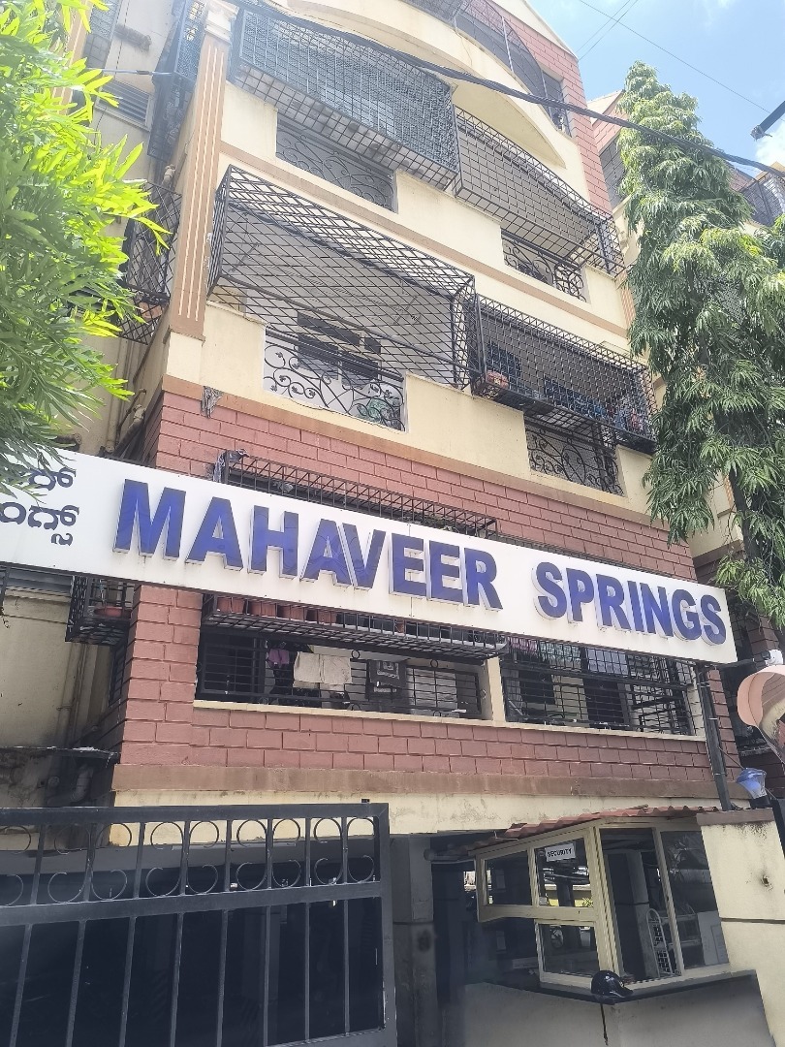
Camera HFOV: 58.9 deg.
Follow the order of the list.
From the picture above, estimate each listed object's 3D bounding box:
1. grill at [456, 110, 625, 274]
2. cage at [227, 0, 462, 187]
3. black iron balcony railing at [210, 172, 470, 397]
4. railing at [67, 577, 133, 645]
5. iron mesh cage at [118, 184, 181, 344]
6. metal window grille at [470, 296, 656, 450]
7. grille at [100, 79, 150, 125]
[{"bbox_3d":[2.205,-4.915,10.356,3.083,1.652,0.250,13,-28,-29],"label":"grill"},{"bbox_3d":[-0.517,-5.516,8.791,2.957,1.577,0.315,13,-28,-29],"label":"cage"},{"bbox_3d":[-0.406,-2.521,7.402,2.956,1.405,0.374,13,-28,-29],"label":"black iron balcony railing"},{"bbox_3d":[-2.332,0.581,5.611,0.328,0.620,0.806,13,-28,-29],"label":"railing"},{"bbox_3d":[-2.476,-2.624,7.016,0.380,1.362,0.770,13,-28,-29],"label":"iron mesh cage"},{"bbox_3d":[2.246,-1.843,8.889,2.954,1.250,0.302,13,-28,-29],"label":"metal window grille"},{"bbox_3d":[-3.378,-5.364,8.841,0.540,0.575,0.100,13,-28,-29],"label":"grille"}]

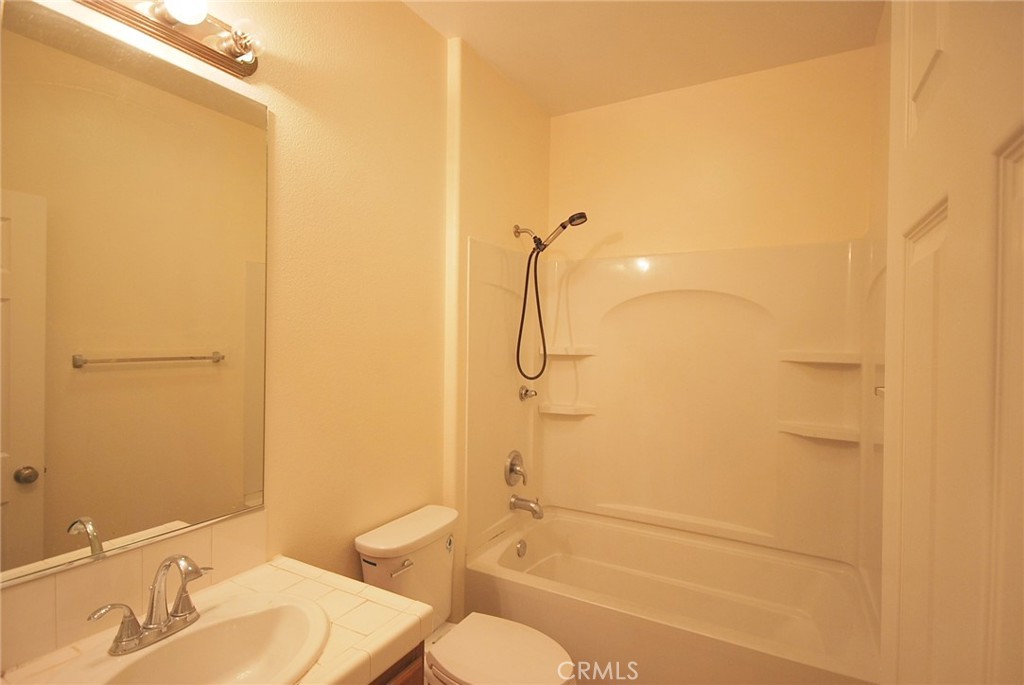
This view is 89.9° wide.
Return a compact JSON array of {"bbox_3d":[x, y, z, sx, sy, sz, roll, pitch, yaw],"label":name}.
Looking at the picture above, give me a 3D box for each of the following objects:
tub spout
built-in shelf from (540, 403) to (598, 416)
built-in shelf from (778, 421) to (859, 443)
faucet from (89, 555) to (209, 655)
[{"bbox_3d":[0.081,0.806,2.510,0.160,0.098,0.066,1,0,30],"label":"tub spout"},{"bbox_3d":[0.302,0.357,2.761,0.292,0.051,0.090,1,0,30],"label":"built-in shelf"},{"bbox_3d":[1.307,0.381,2.192,0.292,0.049,0.088,1,0,30],"label":"built-in shelf"},{"bbox_3d":[-0.688,0.522,1.042,0.178,0.185,0.238,1,0,30],"label":"faucet"}]

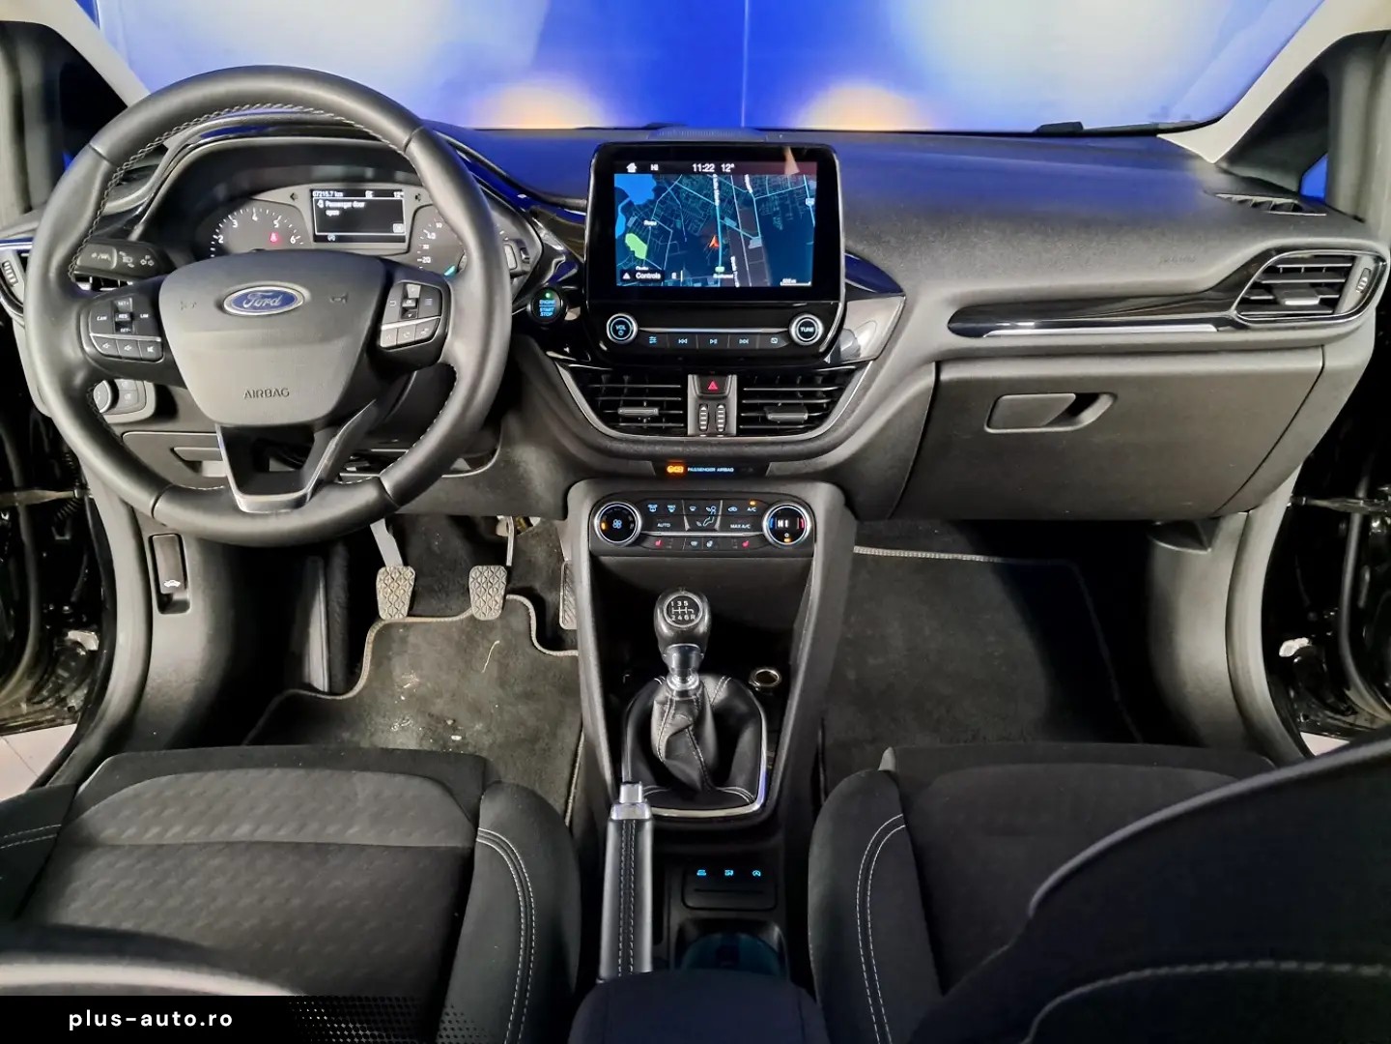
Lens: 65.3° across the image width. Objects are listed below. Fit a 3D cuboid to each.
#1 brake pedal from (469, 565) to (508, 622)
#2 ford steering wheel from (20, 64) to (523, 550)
[{"bbox_3d":[-0.270,0.093,1.420,0.050,0.071,0.025,0,-7,0],"label":"brake pedal"},{"bbox_3d":[-0.328,-0.165,0.860,0.370,0.370,0.095,-3,-2,0],"label":"ford steering wheel"}]

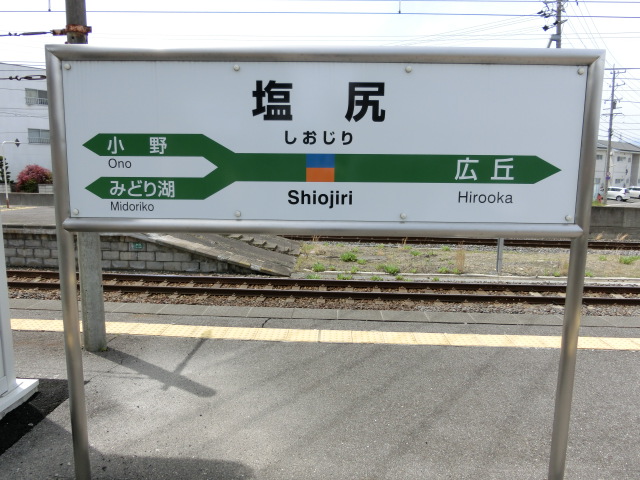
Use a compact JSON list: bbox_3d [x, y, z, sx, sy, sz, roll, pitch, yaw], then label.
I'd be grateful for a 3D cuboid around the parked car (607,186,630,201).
[{"bbox_3d":[31.400,-5.070,50.500,1.720,1.540,4.400,-4,9,-33],"label":"parked car"}]

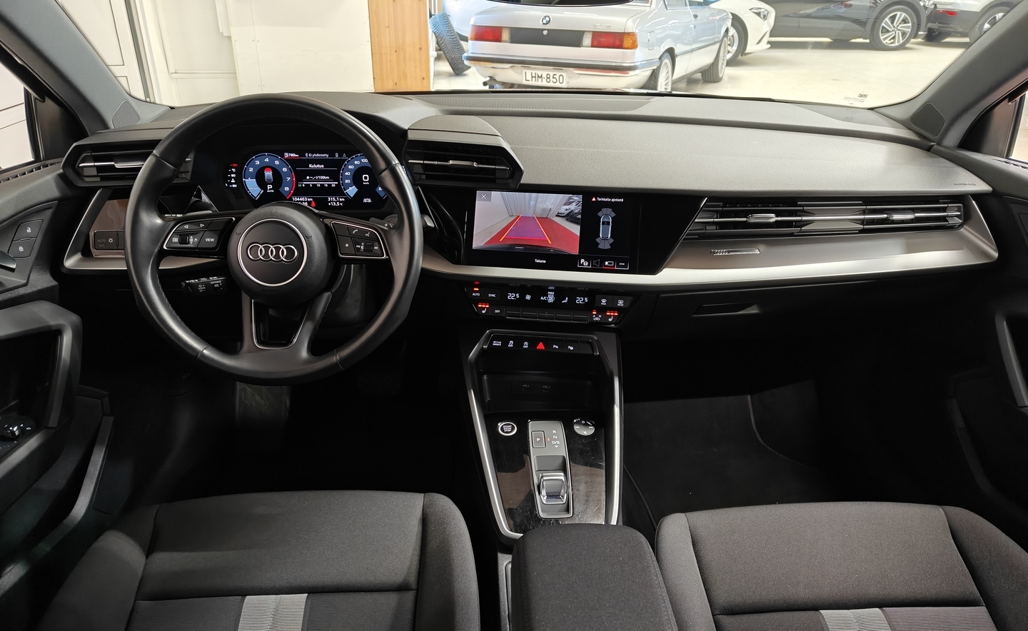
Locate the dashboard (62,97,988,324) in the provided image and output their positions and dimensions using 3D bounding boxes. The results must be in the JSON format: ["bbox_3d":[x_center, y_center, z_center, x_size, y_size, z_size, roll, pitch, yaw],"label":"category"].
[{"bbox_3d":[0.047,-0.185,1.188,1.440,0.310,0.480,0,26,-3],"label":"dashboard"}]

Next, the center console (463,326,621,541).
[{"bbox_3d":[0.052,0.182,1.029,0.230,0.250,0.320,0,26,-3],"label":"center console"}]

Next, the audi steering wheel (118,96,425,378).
[{"bbox_3d":[-0.305,-0.098,0.933,0.370,0.370,0.100,0,-3,-3],"label":"audi steering wheel"}]

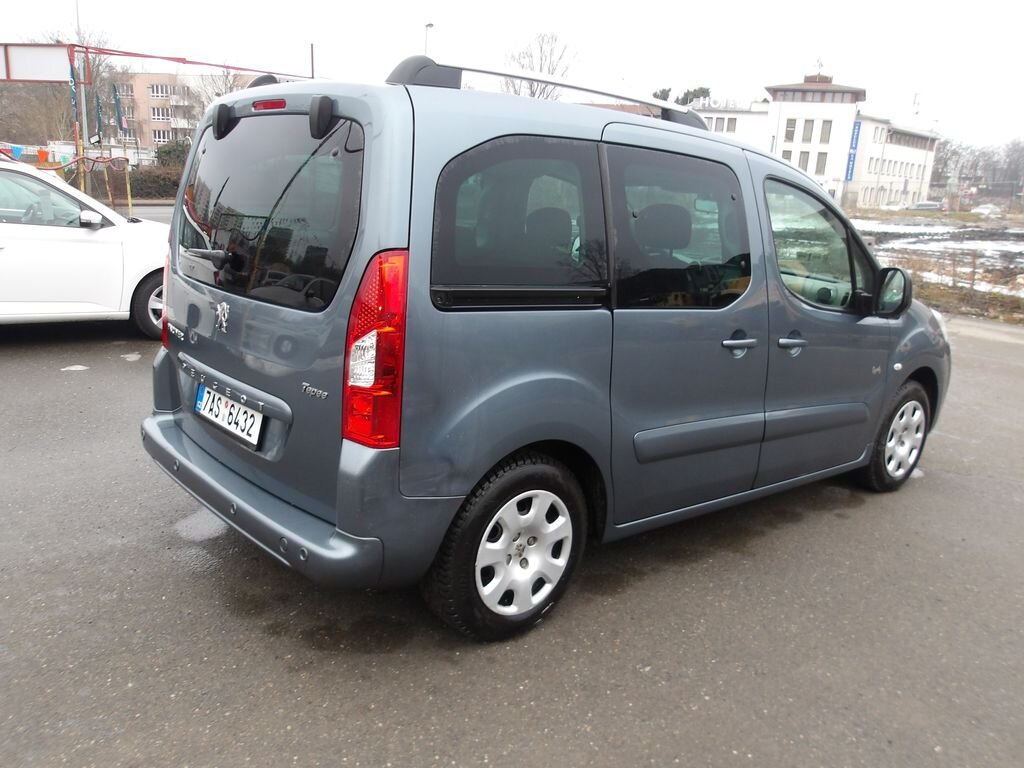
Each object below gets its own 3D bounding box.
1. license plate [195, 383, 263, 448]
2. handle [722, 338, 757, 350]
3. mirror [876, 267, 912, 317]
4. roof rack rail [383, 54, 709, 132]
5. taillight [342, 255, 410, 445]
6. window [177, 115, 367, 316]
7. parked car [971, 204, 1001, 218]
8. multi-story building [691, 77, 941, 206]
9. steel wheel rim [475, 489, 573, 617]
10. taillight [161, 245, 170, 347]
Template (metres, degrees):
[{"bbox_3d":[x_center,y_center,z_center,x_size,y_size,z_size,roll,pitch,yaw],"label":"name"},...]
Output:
[{"bbox_3d":[-0.973,0.099,2.733,0.015,0.112,0.520,2,10,-42],"label":"license plate"},{"bbox_3d":[0.887,-0.155,3.109,0.215,0.037,0.047,-6,16,-40],"label":"handle"},{"bbox_3d":[1.686,-0.411,3.586,0.130,0.225,0.190,-6,16,-40],"label":"mirror"},{"bbox_3d":[0.228,-0.977,2.775,1.500,0.100,0.070,-9,17,-40],"label":"roof rack rail"},{"bbox_3d":[-0.375,-0.096,2.129,0.130,0.525,0.150,-6,16,-40],"label":"taillight"},{"bbox_3d":[-0.870,-0.591,2.656,0.085,0.580,1.220,9,6,-43],"label":"window"},{"bbox_3d":[62.314,-22.704,105.000,4.200,1.450,1.750,8,13,16],"label":"parked car"},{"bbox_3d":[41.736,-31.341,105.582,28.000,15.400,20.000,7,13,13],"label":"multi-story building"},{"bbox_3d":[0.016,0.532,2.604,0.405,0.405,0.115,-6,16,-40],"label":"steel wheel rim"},{"bbox_3d":[-1.418,-0.381,3.298,0.130,0.520,0.150,-6,16,-40],"label":"taillight"}]

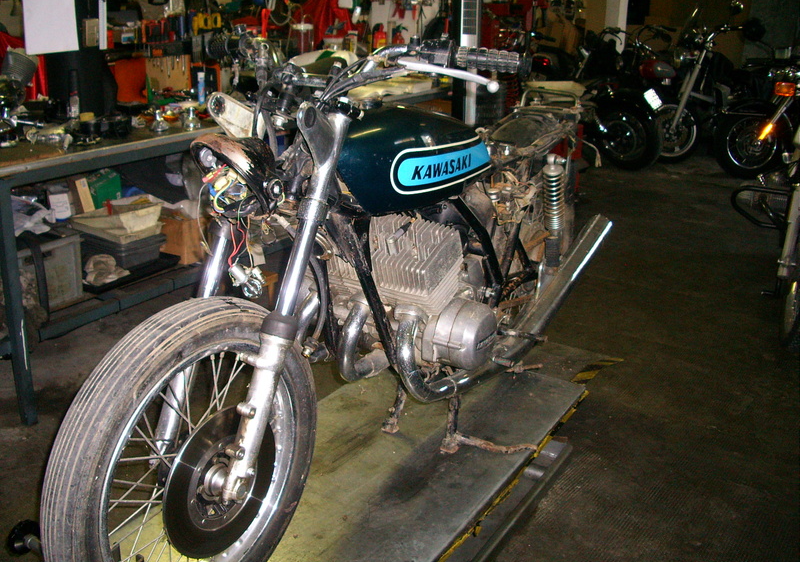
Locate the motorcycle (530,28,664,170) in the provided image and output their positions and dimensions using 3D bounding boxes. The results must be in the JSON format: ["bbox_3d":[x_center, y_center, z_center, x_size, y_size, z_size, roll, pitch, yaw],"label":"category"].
[{"bbox_3d":[1.680,-1.770,7.970,0.870,1.170,2.250,-14,22,-38],"label":"motorcycle"}]

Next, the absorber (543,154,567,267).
[{"bbox_3d":[0.446,-0.195,2.367,0.065,0.350,0.065,11,29,32],"label":"absorber"}]

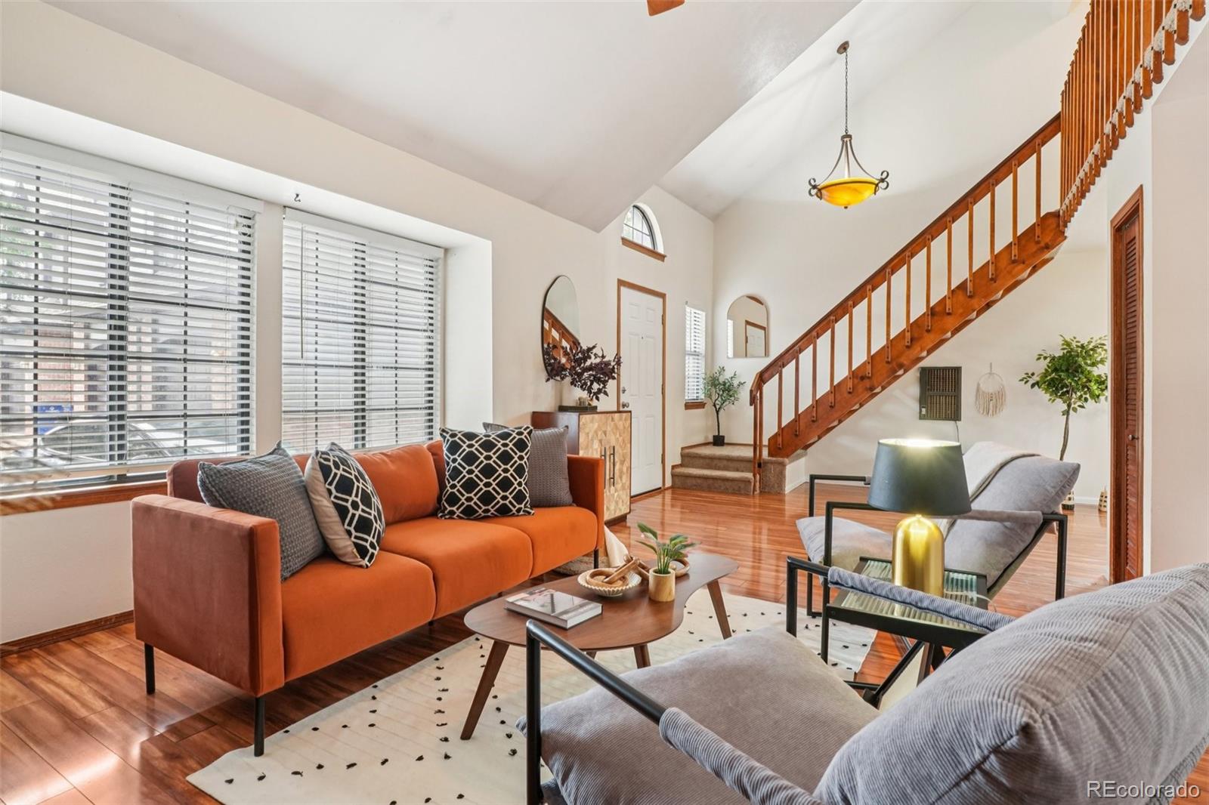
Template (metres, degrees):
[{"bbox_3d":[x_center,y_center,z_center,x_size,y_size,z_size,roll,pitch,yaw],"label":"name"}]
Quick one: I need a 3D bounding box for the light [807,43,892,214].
[{"bbox_3d":[2.119,-2.418,4.680,0.650,1.464,0.650,0,1,35],"label":"light"}]

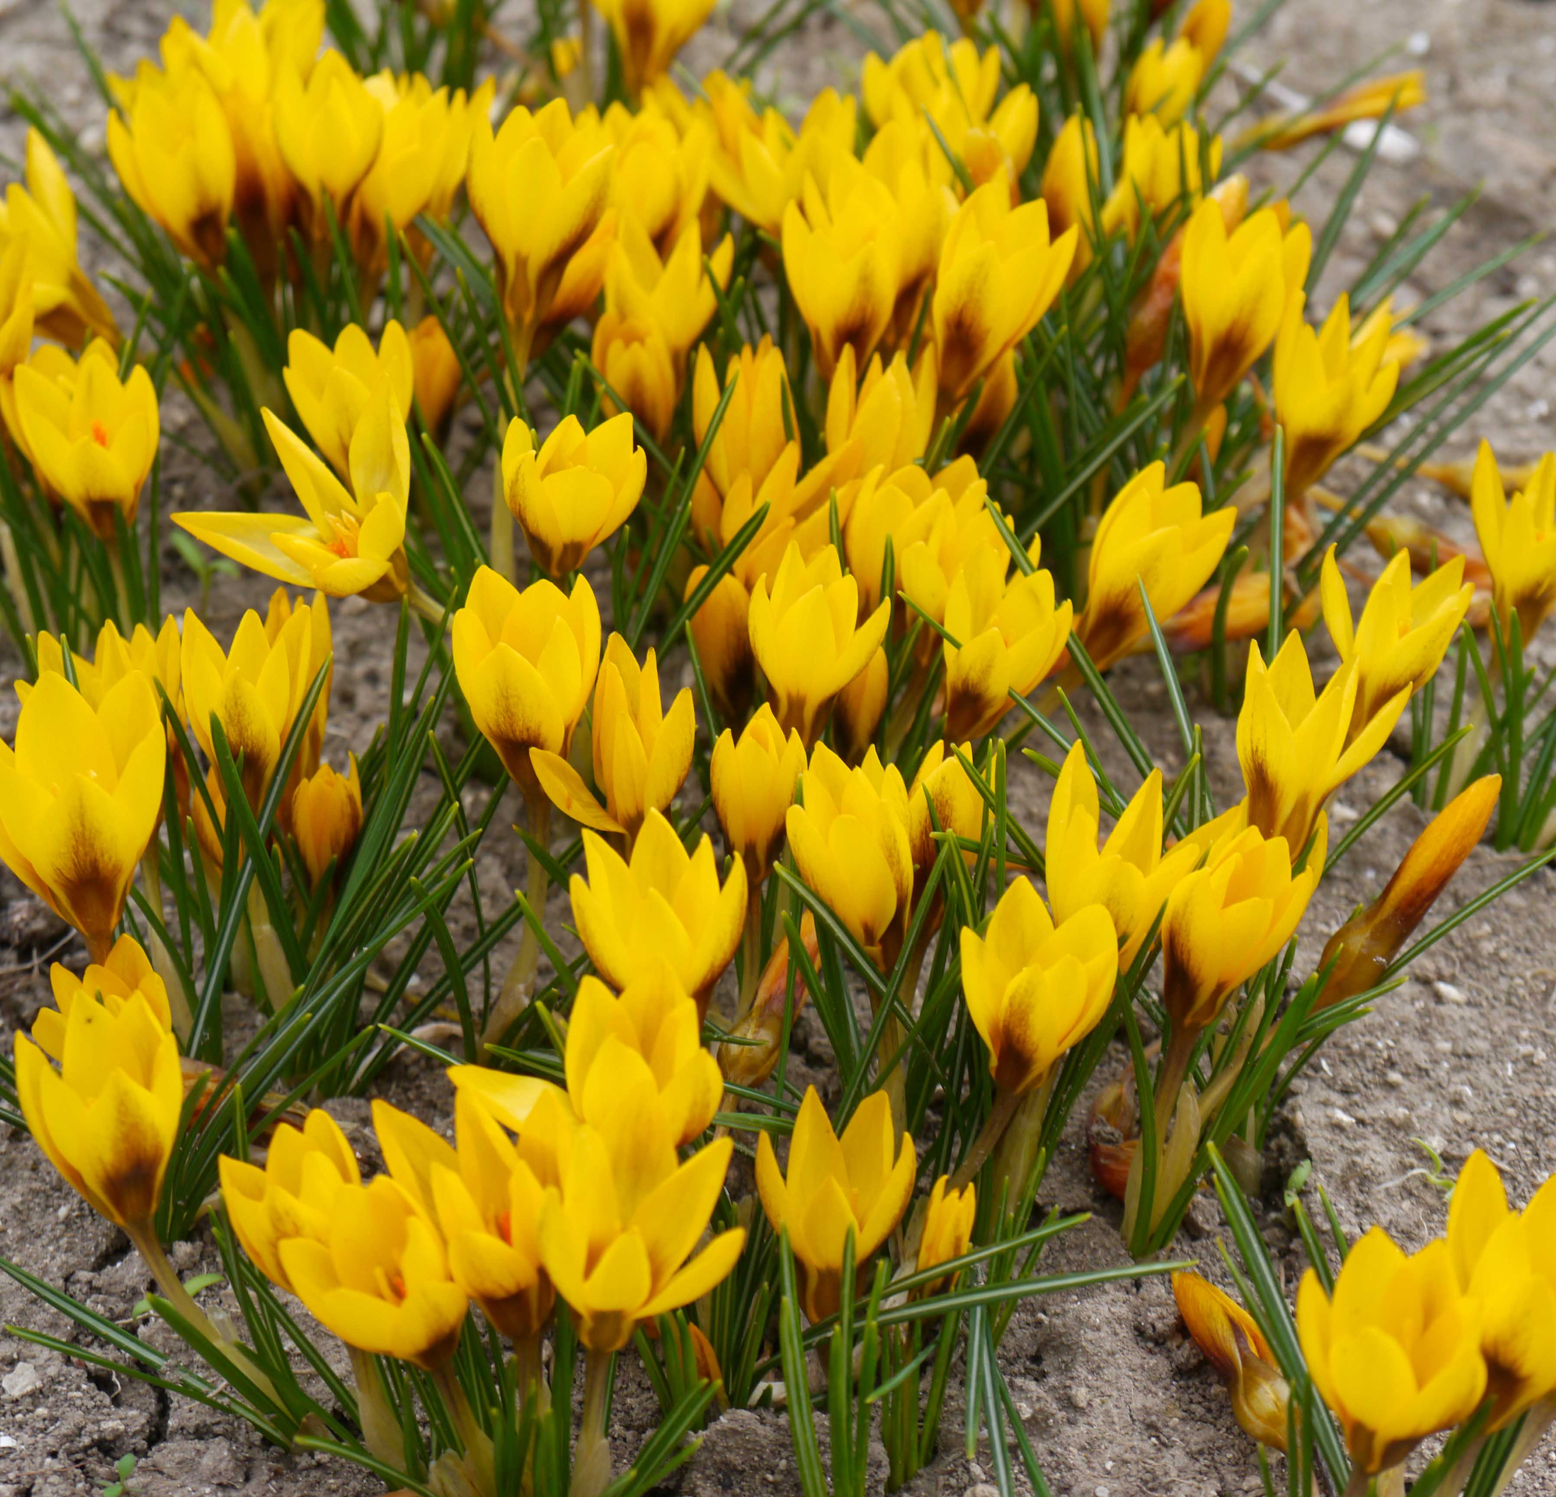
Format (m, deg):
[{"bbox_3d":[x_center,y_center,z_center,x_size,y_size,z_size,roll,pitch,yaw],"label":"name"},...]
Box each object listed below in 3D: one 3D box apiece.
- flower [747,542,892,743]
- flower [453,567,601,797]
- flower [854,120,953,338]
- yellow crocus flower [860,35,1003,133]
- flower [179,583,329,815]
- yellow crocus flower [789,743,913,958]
[{"bbox_3d":[0.008,-0.017,0.772,0.026,0.037,0.025,2,35,-2],"label":"flower"},{"bbox_3d":[-0.046,-0.010,0.770,0.028,0.042,0.028,-3,32,2],"label":"flower"},{"bbox_3d":[0.025,-0.107,0.871,0.026,0.043,0.024,4,35,-3],"label":"flower"},{"bbox_3d":[0.041,-0.167,1.110,0.036,0.041,0.036,0,38,0],"label":"yellow crocus flower"},{"bbox_3d":[-0.096,-0.007,0.760,0.028,0.040,0.026,-2,35,1],"label":"flower"},{"bbox_3d":[0.015,0.024,0.845,0.025,0.048,0.025,-5,38,4],"label":"yellow crocus flower"}]

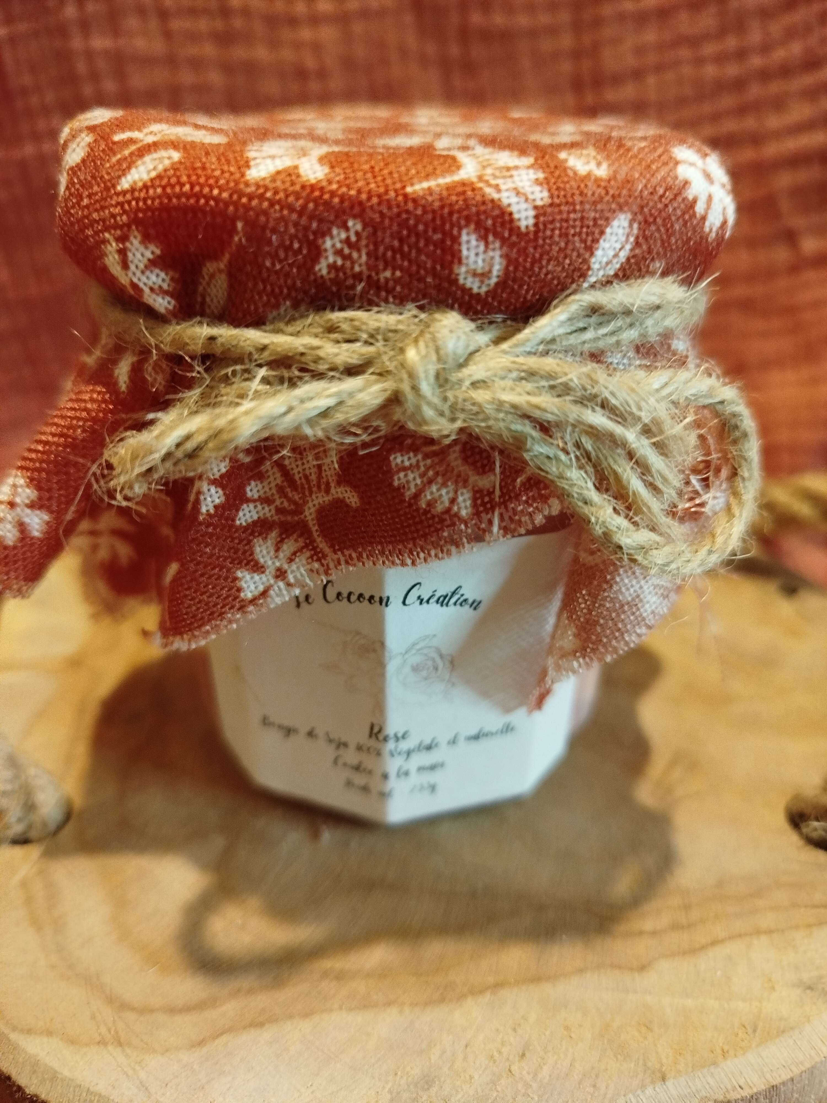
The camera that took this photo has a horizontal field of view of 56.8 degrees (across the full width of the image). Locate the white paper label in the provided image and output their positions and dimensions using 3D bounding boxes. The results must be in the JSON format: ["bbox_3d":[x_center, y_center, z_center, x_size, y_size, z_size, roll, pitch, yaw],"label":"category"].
[{"bbox_3d":[-0.003,0.017,0.114,0.059,0.050,0.018,2,31,3],"label":"white paper label"}]

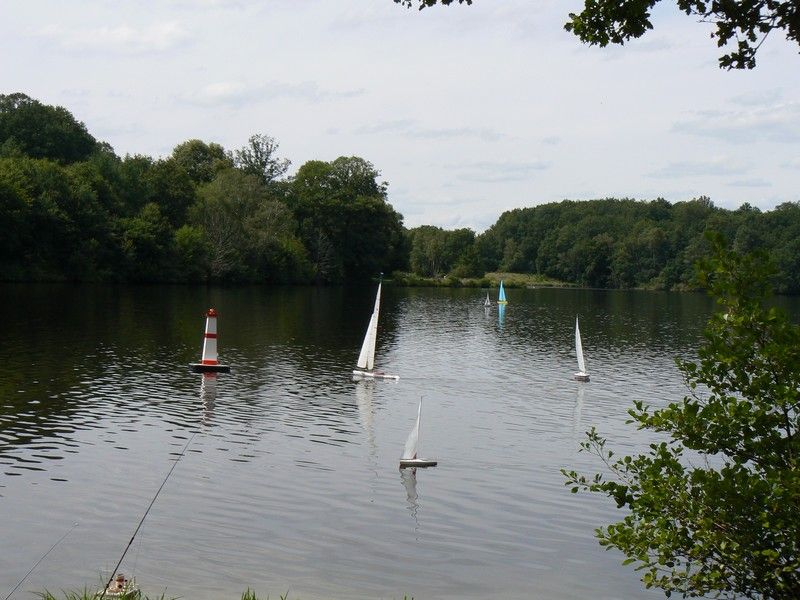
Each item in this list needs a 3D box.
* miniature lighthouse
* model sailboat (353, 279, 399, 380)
[{"bbox_3d":[-3.764,0.785,27.170,0.740,1.250,0.700,1,1,-14],"label":"miniature lighthouse"},{"bbox_3d":[-0.436,0.519,26.542,1.180,1.950,0.280,2,1,44],"label":"model sailboat"}]

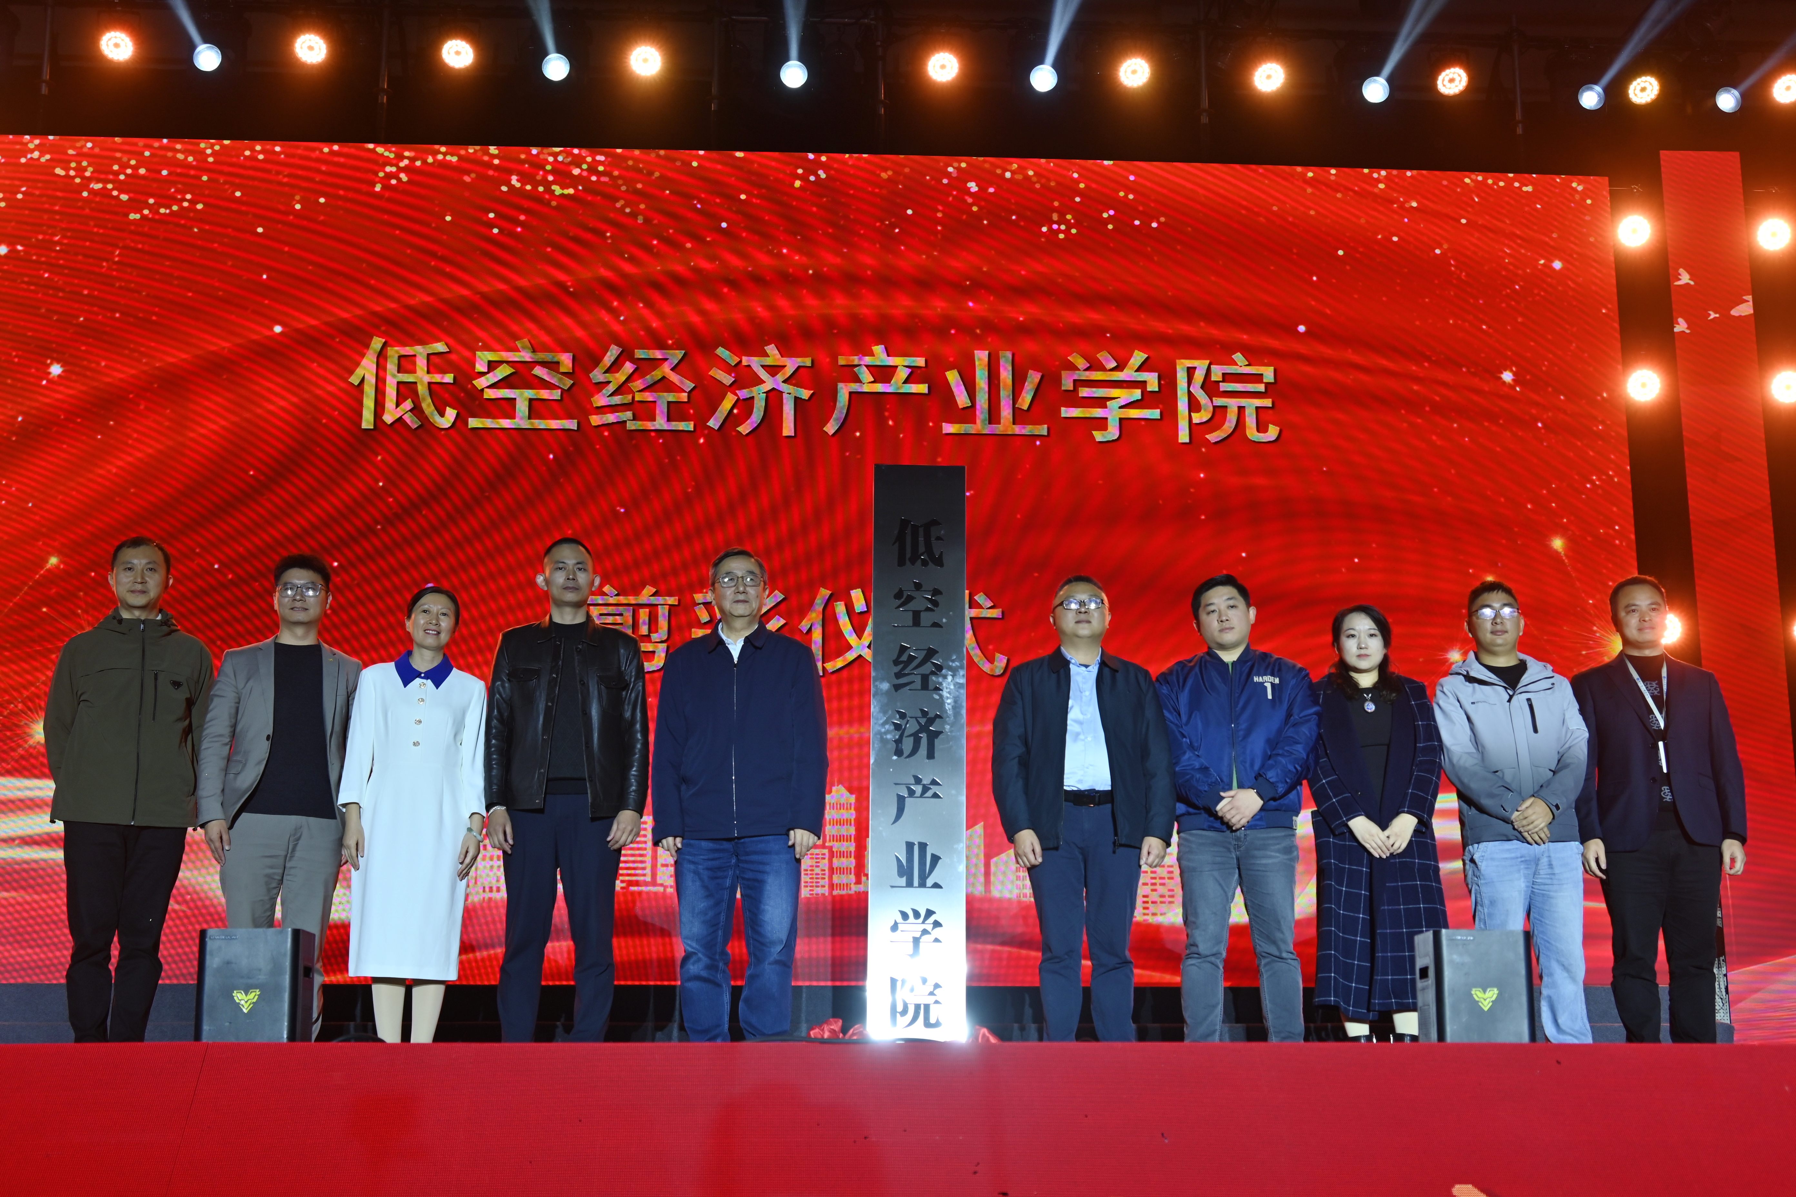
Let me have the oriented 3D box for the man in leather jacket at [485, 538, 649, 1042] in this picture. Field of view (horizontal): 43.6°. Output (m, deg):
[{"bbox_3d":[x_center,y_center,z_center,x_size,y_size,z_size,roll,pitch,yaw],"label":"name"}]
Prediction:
[{"bbox_3d":[-1.135,0.670,7.714,0.550,1.800,0.330,2,-13,-7],"label":"man in leather jacket"}]

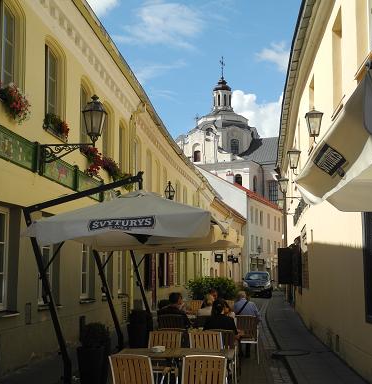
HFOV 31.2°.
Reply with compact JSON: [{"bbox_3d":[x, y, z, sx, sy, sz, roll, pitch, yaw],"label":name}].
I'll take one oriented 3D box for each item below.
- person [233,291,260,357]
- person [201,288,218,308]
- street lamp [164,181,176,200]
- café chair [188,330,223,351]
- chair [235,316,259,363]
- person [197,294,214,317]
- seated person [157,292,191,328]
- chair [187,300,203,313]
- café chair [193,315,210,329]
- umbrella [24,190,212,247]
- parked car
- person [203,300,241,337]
[{"bbox_3d":[1.167,2.545,12.699,0.520,1.310,0.850,0,-6,0],"label":"person"},{"bbox_3d":[0.549,2.733,14.288,0.480,1.280,0.780,0,-6,0],"label":"person"},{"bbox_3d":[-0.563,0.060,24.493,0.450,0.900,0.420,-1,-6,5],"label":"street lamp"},{"bbox_3d":[0.340,2.253,8.501,0.460,0.880,0.550,2,-7,-17],"label":"café chair"},{"bbox_3d":[1.113,2.616,11.795,0.460,0.880,0.550,-1,-6,9],"label":"chair"},{"bbox_3d":[0.458,2.457,11.924,0.480,1.230,0.800,-2,-6,12],"label":"person"},{"bbox_3d":[-0.161,2.448,12.003,0.560,1.270,0.820,-2,-7,15],"label":"seated person"},{"bbox_3d":[0.226,3.246,17.099,0.490,0.870,0.560,0,-6,4],"label":"chair"},{"bbox_3d":[0.375,2.611,11.721,0.460,0.880,0.550,-1,-6,6],"label":"café chair"},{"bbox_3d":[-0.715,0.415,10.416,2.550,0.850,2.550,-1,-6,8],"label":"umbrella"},{"bbox_3d":[4.621,5.863,41.912,1.800,1.600,4.300,-1,-6,10],"label":"parked car"},{"bbox_3d":[0.511,2.257,9.964,0.520,1.290,0.750,-1,-6,8],"label":"person"}]

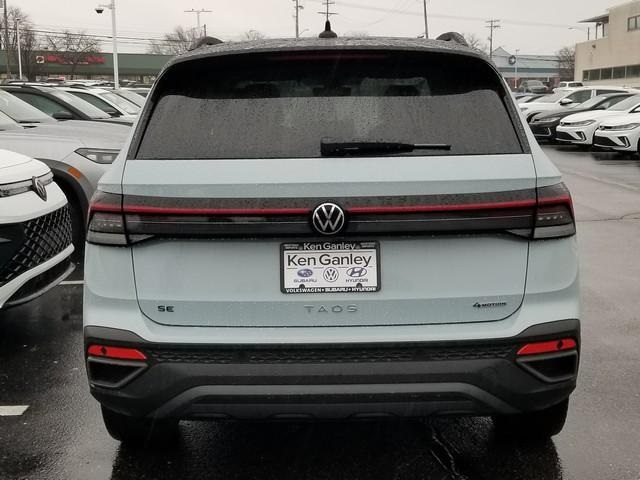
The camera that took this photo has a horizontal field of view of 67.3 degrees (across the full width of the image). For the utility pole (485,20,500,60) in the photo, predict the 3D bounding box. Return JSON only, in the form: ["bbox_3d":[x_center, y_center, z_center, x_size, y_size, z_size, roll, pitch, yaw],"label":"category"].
[{"bbox_3d":[27.600,-29.874,77.000,2.400,11.200,0.400,0,9,6],"label":"utility pole"}]

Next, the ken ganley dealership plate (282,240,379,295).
[{"bbox_3d":[0.034,0.087,1.500,0.312,0.160,0.020,-1,-2,0],"label":"ken ganley dealership plate"}]

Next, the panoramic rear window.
[{"bbox_3d":[0.033,-0.471,1.660,1.270,0.390,0.100,-1,-21,0],"label":"panoramic rear window"}]

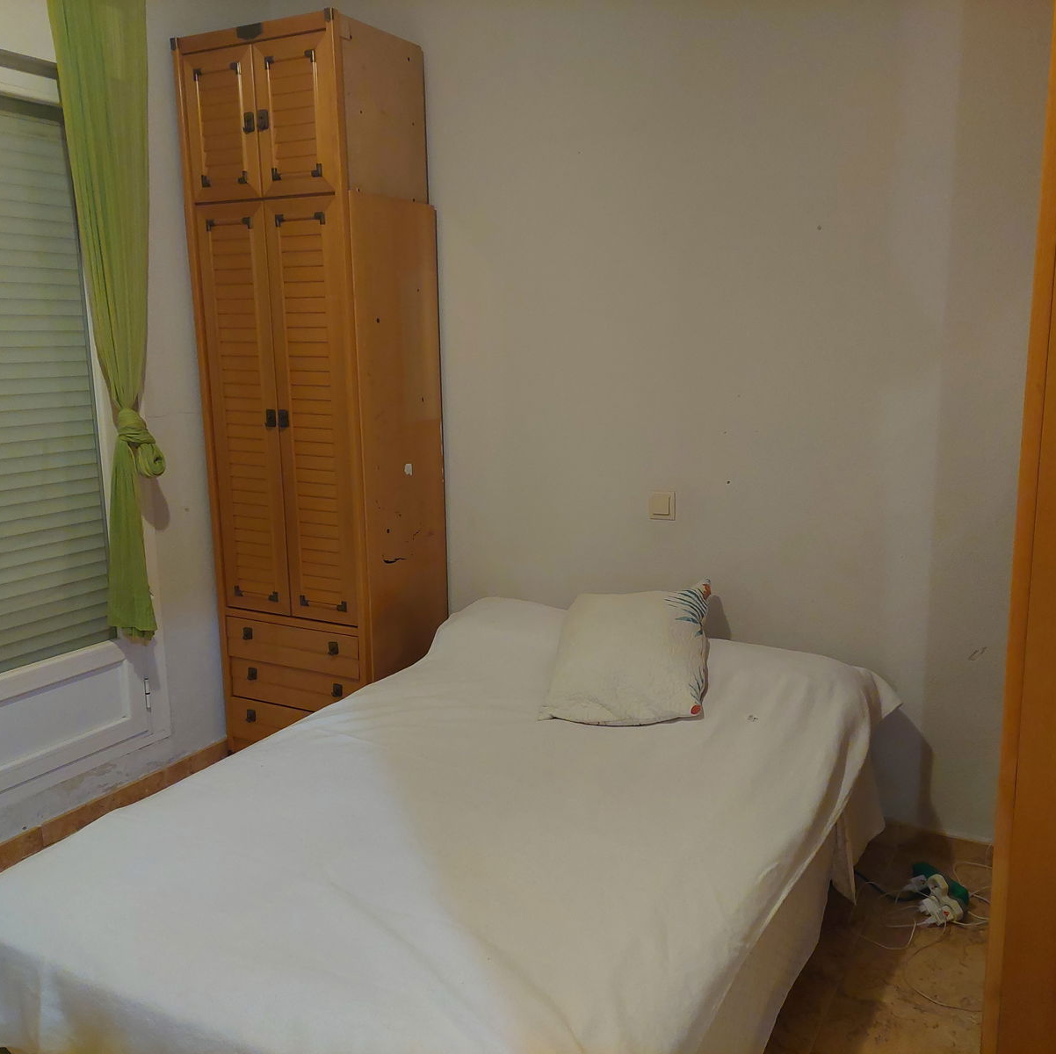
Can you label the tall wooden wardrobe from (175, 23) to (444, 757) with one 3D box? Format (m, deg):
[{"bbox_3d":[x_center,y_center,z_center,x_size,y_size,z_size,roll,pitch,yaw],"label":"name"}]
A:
[{"bbox_3d":[-0.655,-0.333,3.160,0.601,2.280,0.468,5,13,25],"label":"tall wooden wardrobe"}]

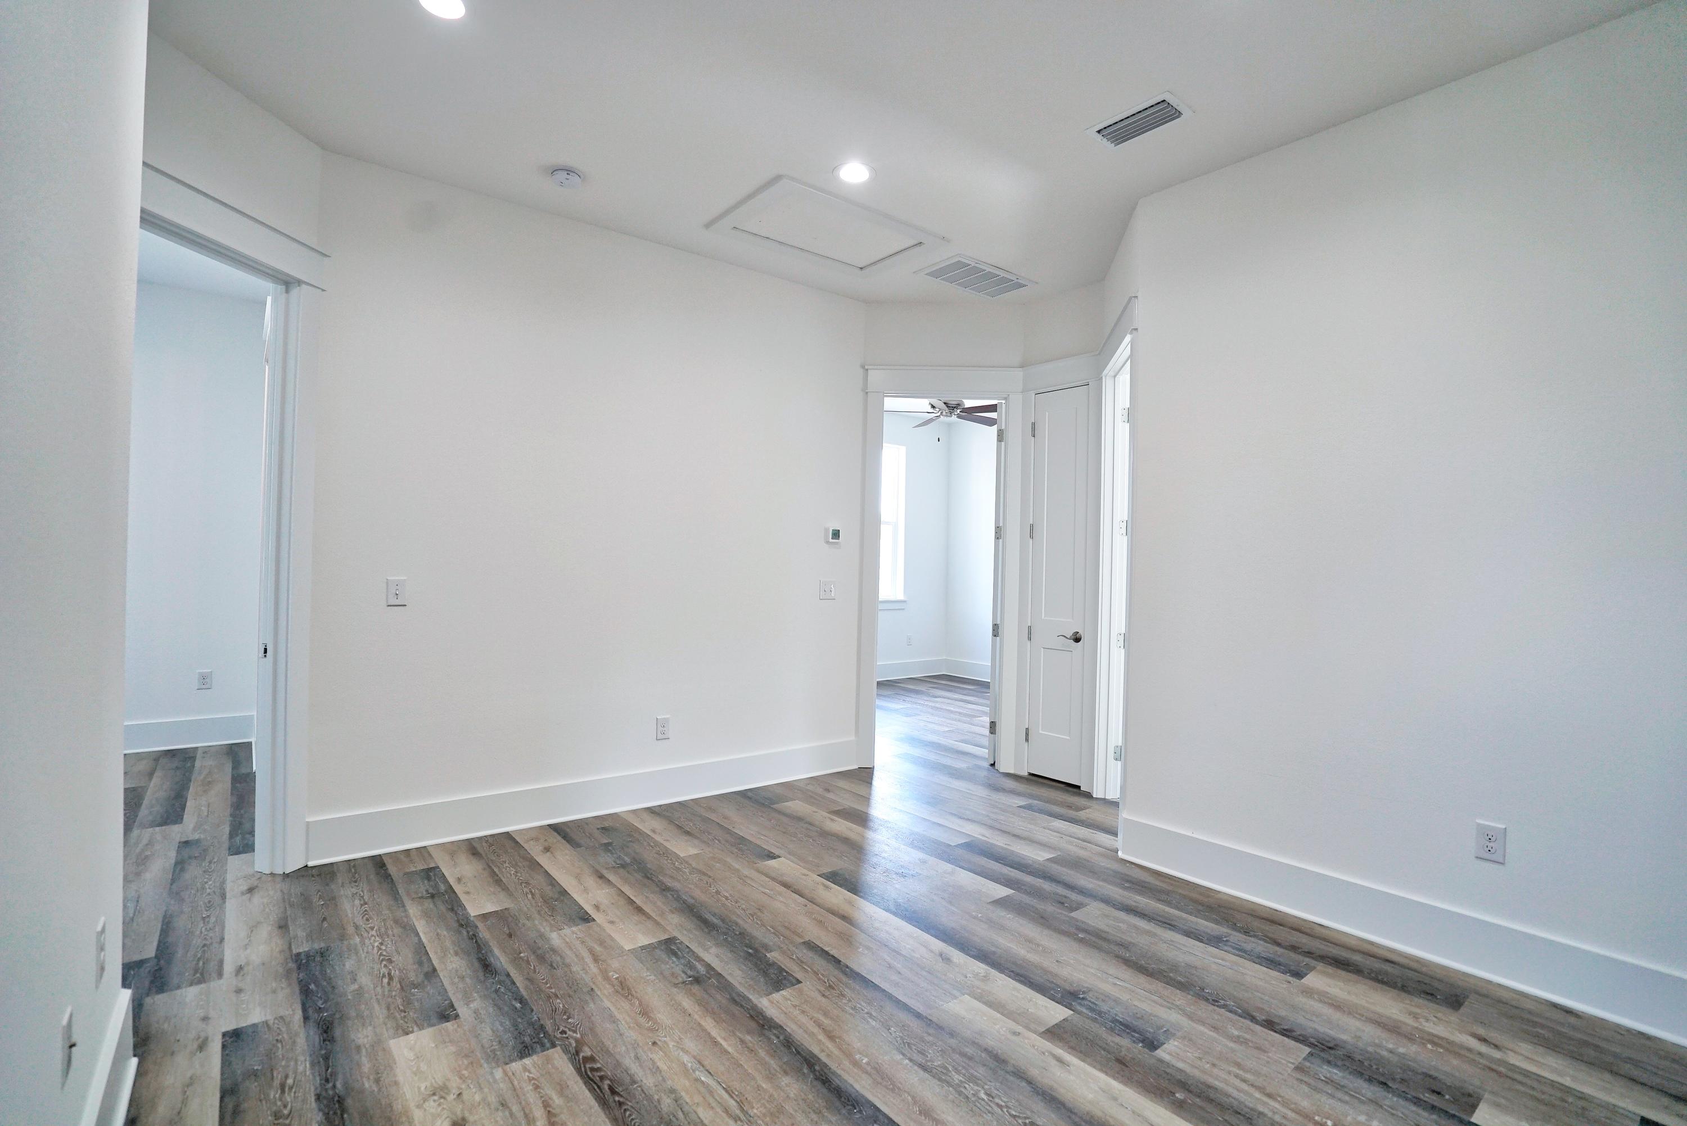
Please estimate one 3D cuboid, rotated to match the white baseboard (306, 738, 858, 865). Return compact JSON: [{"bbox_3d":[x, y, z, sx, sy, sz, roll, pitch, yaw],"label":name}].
[{"bbox_3d":[-1.090,1.220,4.038,2.910,0.186,0.027,1,0,-36],"label":"white baseboard"}]

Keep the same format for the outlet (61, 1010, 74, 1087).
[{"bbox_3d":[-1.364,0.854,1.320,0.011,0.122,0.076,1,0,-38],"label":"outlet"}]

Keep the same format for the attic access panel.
[{"bbox_3d":[-0.077,-1.706,3.916,1.060,0.028,0.695,1,0,-38],"label":"attic access panel"}]

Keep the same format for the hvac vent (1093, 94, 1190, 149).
[{"bbox_3d":[1.137,-1.683,2.885,0.197,0.025,0.330,1,0,-39],"label":"hvac vent"}]

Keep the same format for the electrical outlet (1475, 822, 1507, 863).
[{"bbox_3d":[2.164,0.933,2.507,0.010,0.126,0.076,1,0,-40],"label":"electrical outlet"}]

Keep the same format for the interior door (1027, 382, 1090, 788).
[{"bbox_3d":[1.340,0.126,4.654,0.040,2.430,0.398,1,0,-40],"label":"interior door"}]

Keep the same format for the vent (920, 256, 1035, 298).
[{"bbox_3d":[0.803,-1.685,4.486,0.670,0.025,0.355,1,0,-38],"label":"vent"}]

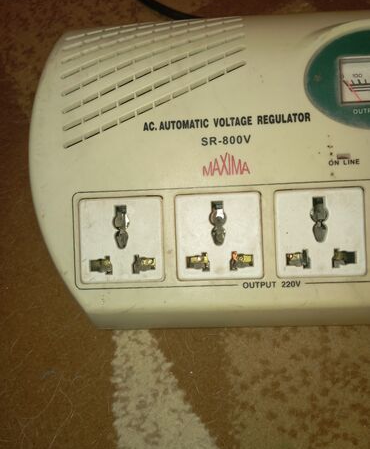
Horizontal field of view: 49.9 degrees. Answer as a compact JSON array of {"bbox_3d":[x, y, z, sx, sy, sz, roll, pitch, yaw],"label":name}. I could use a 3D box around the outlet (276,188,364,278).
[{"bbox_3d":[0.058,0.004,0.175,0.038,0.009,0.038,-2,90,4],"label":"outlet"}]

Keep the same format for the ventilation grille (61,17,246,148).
[{"bbox_3d":[-0.014,-0.067,0.182,0.085,0.016,0.064,-2,80,4],"label":"ventilation grille"}]

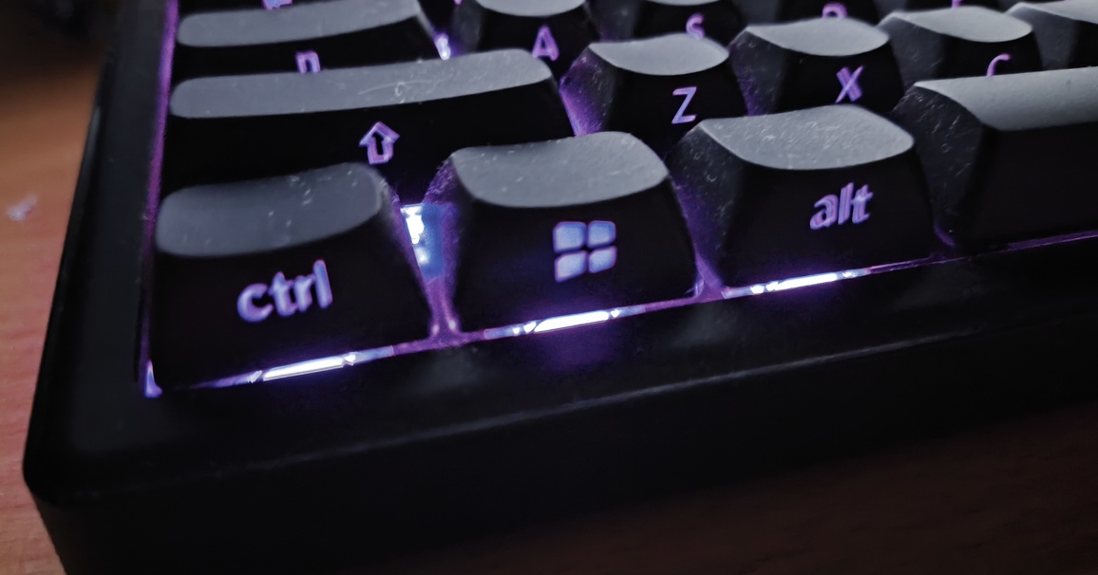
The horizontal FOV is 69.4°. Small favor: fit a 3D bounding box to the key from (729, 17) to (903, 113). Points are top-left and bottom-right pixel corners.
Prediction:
[{"bbox_3d":[0.030,-0.024,0.091,0.018,0.011,0.018,-10,44,-14],"label":"key"}]

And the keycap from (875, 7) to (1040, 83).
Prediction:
[{"bbox_3d":[0.048,-0.027,0.096,0.018,0.011,0.018,-10,44,-14],"label":"keycap"}]

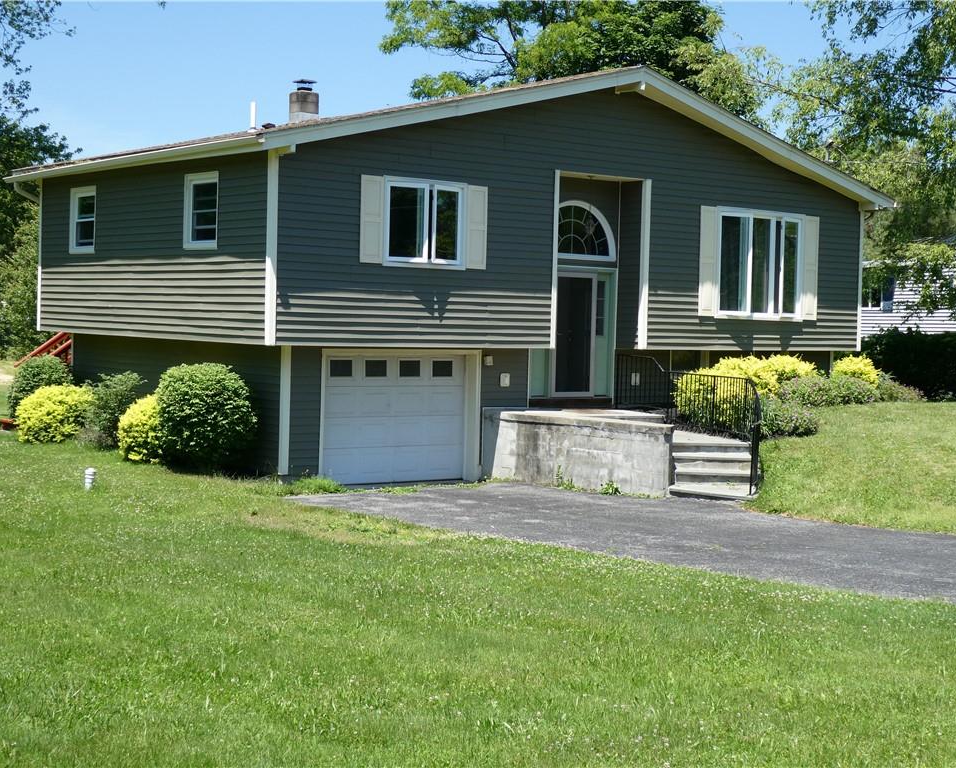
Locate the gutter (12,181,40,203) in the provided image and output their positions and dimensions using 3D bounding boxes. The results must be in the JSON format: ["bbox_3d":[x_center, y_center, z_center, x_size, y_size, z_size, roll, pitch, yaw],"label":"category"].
[{"bbox_3d":[-8.059,-3.436,26.400,0.500,0.400,0.100,-1,3,-38],"label":"gutter"}]

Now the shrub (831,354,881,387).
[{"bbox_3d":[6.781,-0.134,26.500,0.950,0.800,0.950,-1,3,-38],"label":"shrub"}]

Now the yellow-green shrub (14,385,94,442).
[{"bbox_3d":[-7.210,0.505,25.300,1.200,1.000,1.300,-1,3,-38],"label":"yellow-green shrub"}]

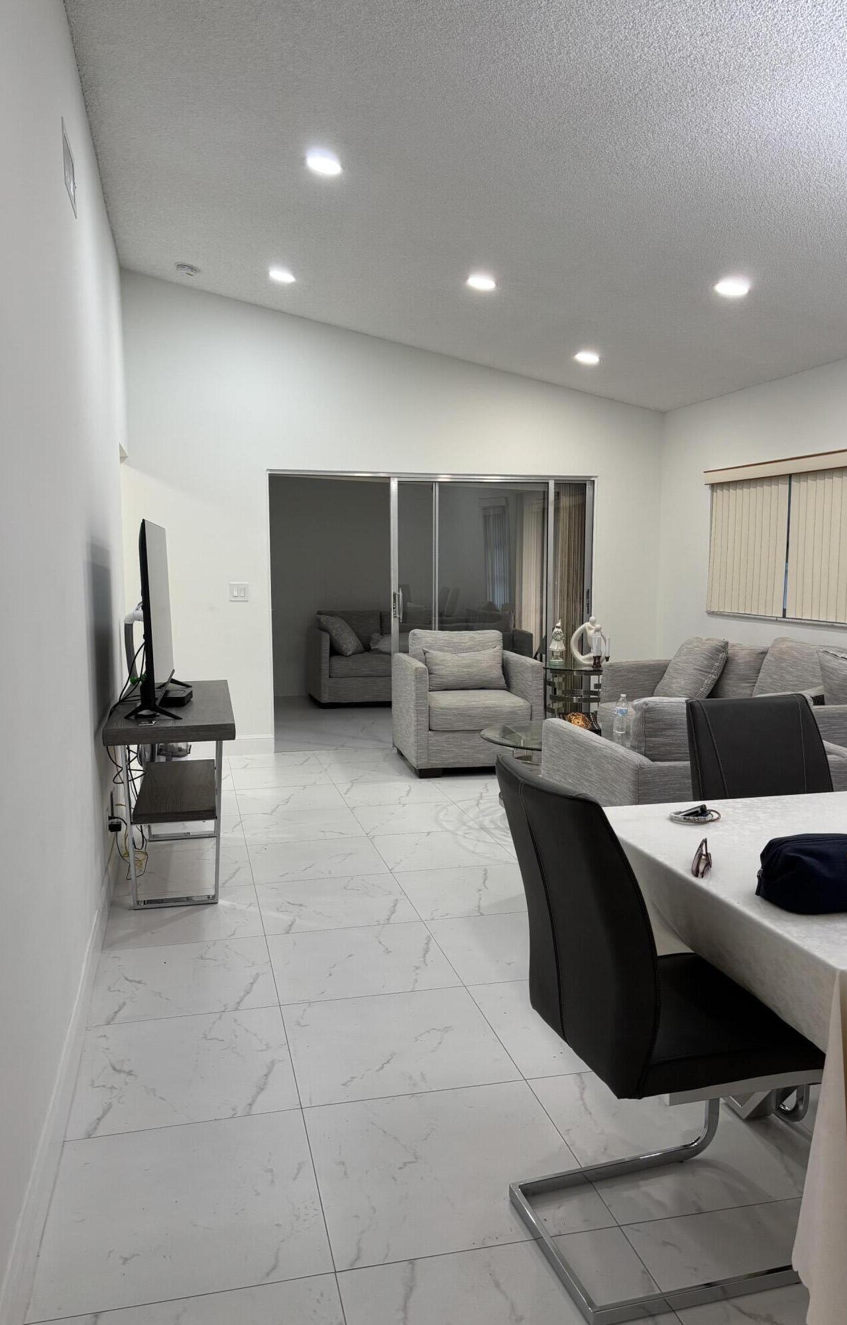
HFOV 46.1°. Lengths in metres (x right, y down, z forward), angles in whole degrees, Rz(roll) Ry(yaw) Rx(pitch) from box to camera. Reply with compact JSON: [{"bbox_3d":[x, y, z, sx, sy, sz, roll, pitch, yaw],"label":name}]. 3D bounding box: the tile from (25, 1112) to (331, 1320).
[{"bbox_3d":[-0.528,1.197,2.209,0.581,0.010,0.604,-2,6,-13],"label":"tile"}]

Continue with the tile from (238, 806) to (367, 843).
[{"bbox_3d":[-0.640,0.865,5.266,0.606,0.010,0.604,-2,6,-13],"label":"tile"}]

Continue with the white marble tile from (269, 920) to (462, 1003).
[{"bbox_3d":[-0.226,1.054,3.513,0.606,0.010,0.604,-2,6,-13],"label":"white marble tile"}]

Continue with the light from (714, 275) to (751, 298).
[{"bbox_3d":[1.490,-1.804,4.804,0.172,0.020,0.172,10,4,-14],"label":"light"}]

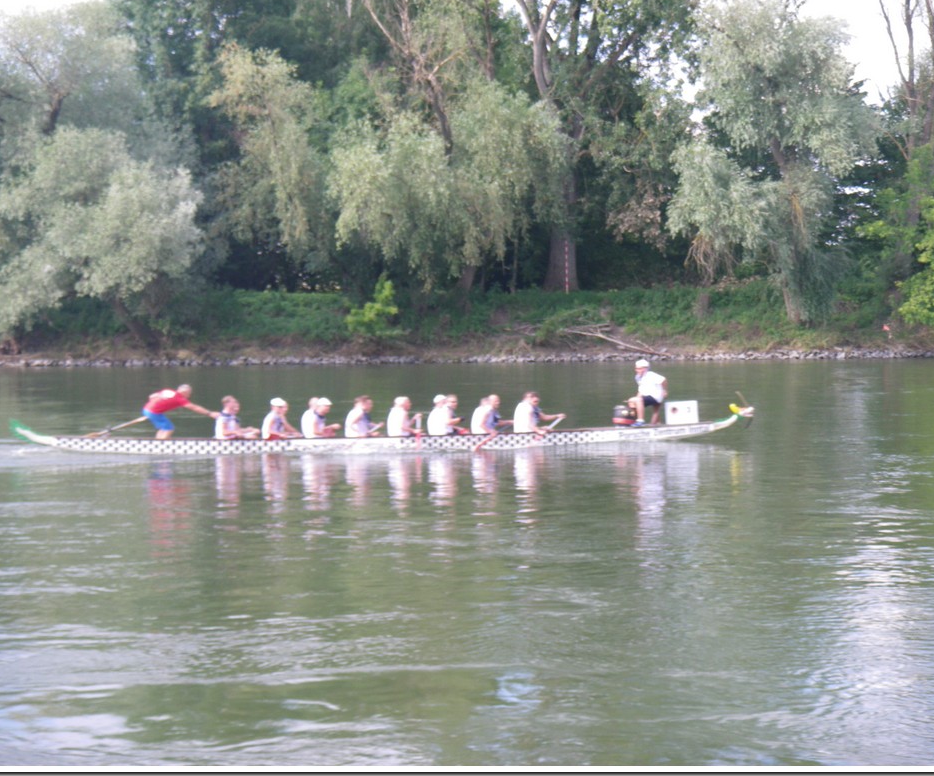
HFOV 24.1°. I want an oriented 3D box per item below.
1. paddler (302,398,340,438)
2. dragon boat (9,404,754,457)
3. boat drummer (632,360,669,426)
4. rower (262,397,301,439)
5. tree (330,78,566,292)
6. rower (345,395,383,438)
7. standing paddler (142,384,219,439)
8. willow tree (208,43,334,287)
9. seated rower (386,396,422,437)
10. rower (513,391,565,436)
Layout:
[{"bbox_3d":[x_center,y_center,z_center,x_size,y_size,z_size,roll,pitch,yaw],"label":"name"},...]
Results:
[{"bbox_3d":[-2.593,0.636,39.248,0.740,0.980,0.520,-1,2,-10],"label":"paddler"},{"bbox_3d":[-1.564,0.805,40.500,13.750,1.020,1.180,-1,2,-4],"label":"dragon boat"},{"bbox_3d":[3.407,0.092,40.538,0.720,1.240,0.550,-1,2,-10],"label":"boat drummer"},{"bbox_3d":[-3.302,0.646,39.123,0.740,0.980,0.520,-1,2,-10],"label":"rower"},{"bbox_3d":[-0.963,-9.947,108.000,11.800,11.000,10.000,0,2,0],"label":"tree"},{"bbox_3d":[-1.844,0.625,39.379,0.740,0.980,0.520,-1,2,-10],"label":"rower"},{"bbox_3d":[-5.280,0.543,40.250,1.400,1.240,0.580,-1,2,-9],"label":"standing paddler"},{"bbox_3d":[-9.790,-11.135,109.000,6.400,12.300,6.200,0,2,0],"label":"willow tree"},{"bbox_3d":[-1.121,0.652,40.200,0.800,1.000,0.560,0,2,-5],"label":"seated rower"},{"bbox_3d":[1.297,0.571,39.931,0.880,1.000,0.540,-1,2,-10],"label":"rower"}]

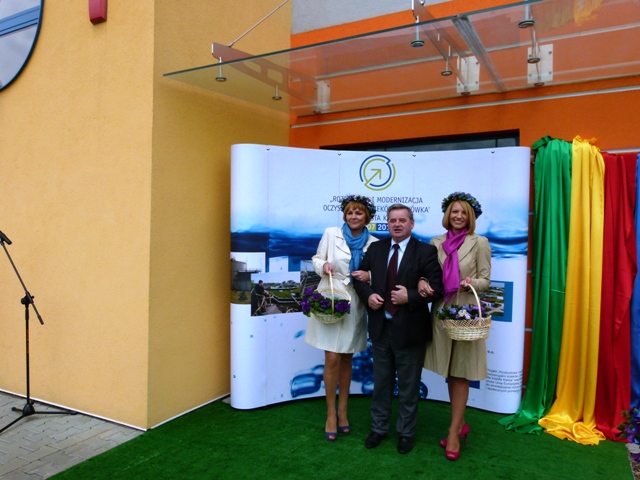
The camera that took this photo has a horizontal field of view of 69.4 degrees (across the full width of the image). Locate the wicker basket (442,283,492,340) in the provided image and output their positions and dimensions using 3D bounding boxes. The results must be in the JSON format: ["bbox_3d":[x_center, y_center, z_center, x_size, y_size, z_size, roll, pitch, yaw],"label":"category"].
[{"bbox_3d":[0.953,0.462,2.960,0.310,0.345,0.260,1,0,-6],"label":"wicker basket"}]

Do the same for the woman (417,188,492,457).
[{"bbox_3d":[0.935,0.542,3.200,0.500,1.790,0.400,1,0,24],"label":"woman"}]

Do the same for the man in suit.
[{"bbox_3d":[0.560,0.575,3.280,0.600,1.720,0.420,1,0,19],"label":"man in suit"}]

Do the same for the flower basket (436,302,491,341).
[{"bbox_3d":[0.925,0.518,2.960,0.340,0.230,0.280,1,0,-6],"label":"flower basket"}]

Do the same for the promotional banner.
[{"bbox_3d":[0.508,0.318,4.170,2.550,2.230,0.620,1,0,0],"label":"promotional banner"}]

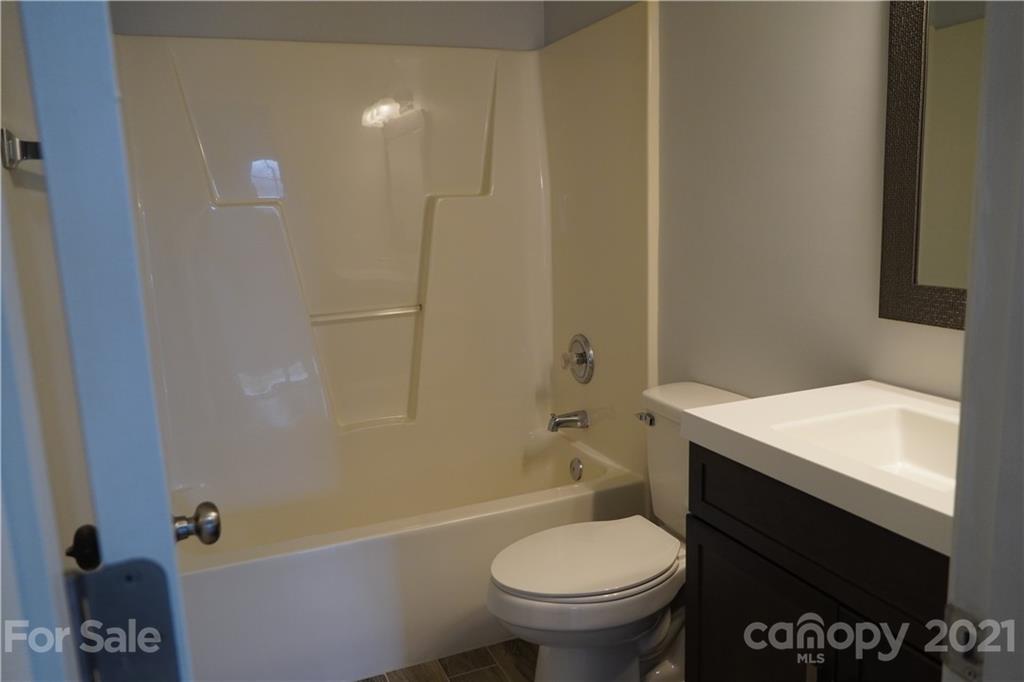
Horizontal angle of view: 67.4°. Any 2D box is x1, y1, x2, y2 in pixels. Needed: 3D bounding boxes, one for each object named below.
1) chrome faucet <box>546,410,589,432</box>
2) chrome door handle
[{"bbox_3d":[0.202,0.289,2.756,0.143,0.072,0.057,-7,11,-22],"label":"chrome faucet"},{"bbox_3d":[-0.396,0.229,0.952,0.062,0.059,0.059,-7,11,-25],"label":"chrome door handle"}]

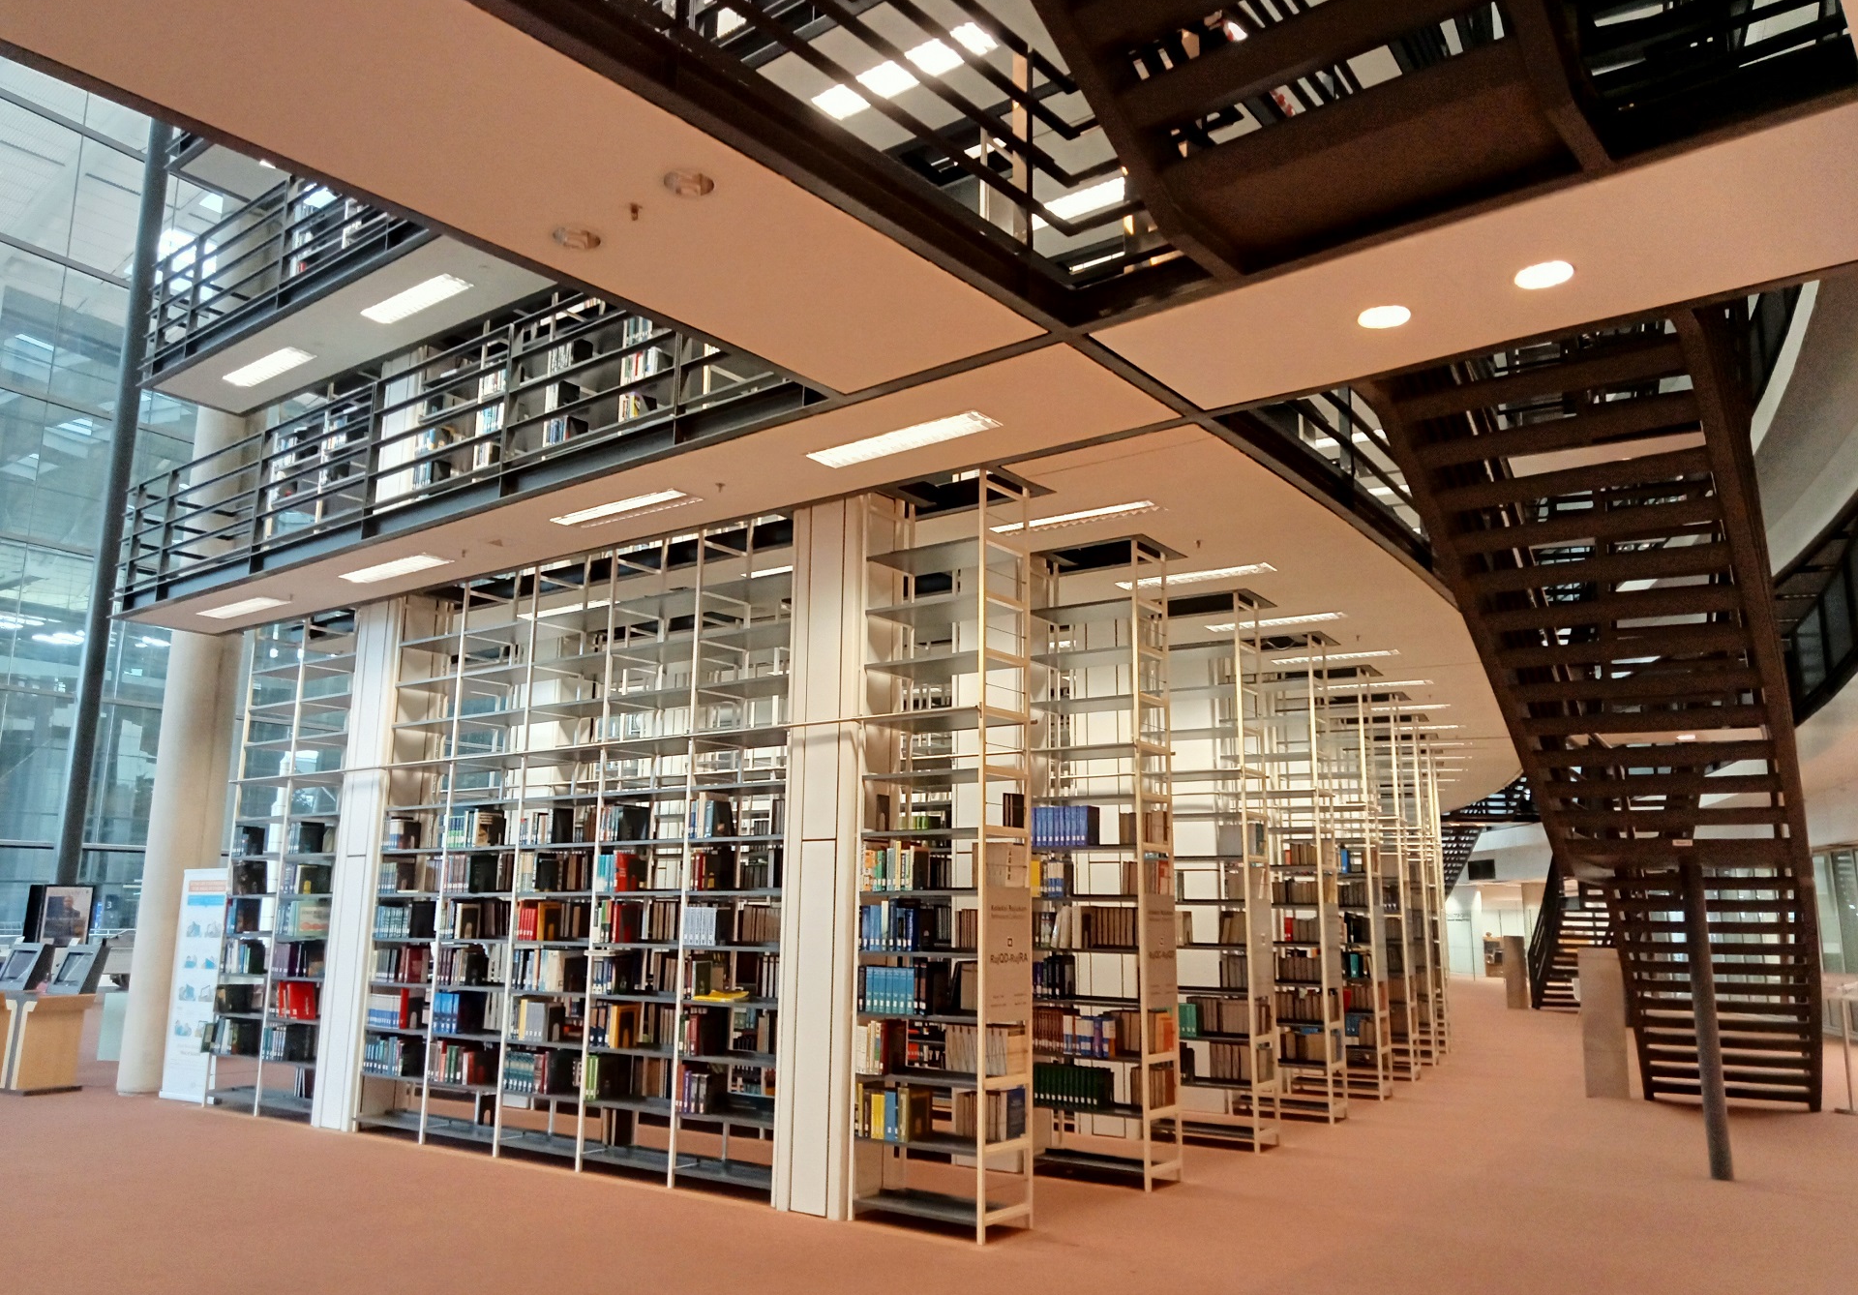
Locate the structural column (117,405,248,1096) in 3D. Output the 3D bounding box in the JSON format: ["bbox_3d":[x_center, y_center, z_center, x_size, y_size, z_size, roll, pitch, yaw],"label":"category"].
[{"bbox_3d":[-7.128,0.870,14.584,0.641,6.647,0.641,-8,-13,38],"label":"structural column"}]

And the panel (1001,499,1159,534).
[{"bbox_3d":[0.947,-0.828,9.700,1.211,0.070,0.255,-8,-13,38],"label":"panel"}]

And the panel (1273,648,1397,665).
[{"bbox_3d":[3.961,0.098,14.609,1.211,0.070,0.255,-8,-13,38],"label":"panel"}]

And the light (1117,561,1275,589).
[{"bbox_3d":[1.987,-0.538,11.231,1.211,0.070,0.255,-8,-13,38],"label":"light"}]

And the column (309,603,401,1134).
[{"bbox_3d":[-4.501,1.723,12.274,0.585,4.203,0.450,-8,-13,38],"label":"column"}]

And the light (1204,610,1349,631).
[{"bbox_3d":[2.975,-0.223,12.903,1.211,0.070,0.255,-8,-13,38],"label":"light"}]

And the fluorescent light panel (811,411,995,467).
[{"bbox_3d":[-0.152,-1.123,8.143,1.211,0.070,0.255,-8,-13,38],"label":"fluorescent light panel"}]

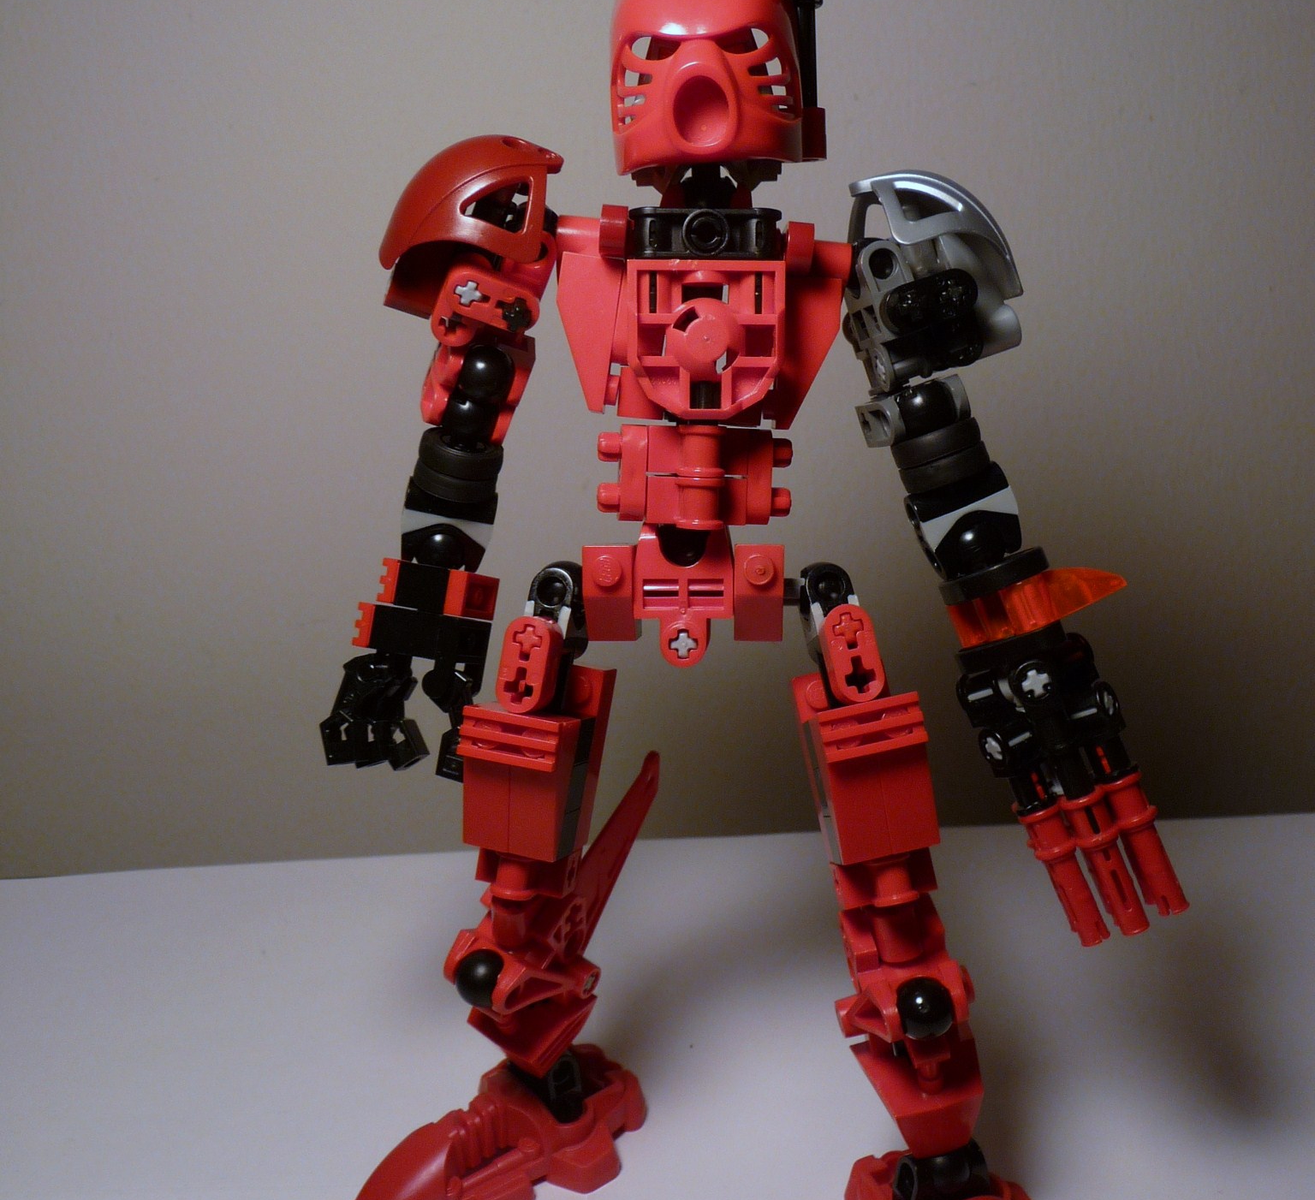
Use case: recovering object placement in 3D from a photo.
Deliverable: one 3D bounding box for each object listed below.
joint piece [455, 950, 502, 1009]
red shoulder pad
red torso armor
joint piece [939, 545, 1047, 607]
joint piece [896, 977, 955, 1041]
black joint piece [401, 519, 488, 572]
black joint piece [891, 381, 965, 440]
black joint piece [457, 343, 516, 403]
[{"bbox_3d":[-0.030,0.065,0.243,0.010,0.010,0.010,-2,16,1],"label":"joint piece"},{"bbox_3d":[-0.031,-0.066,0.233,0.027,0.022,0.022,-3,16,-16],"label":"red shoulder pad"},{"bbox_3d":[0.007,-0.027,0.234,0.045,0.071,0.033,1,14,-2],"label":"red torso armor"},{"bbox_3d":[0.051,-0.004,0.213,0.016,0.004,0.016,-16,0,-8],"label":"joint piece"},{"bbox_3d":[0.045,0.068,0.236,0.010,0.010,0.010,-4,16,-5],"label":"joint piece"},{"bbox_3d":[-0.036,-0.009,0.235,0.014,0.009,0.011,12,17,3],"label":"black joint piece"},{"bbox_3d":[0.042,-0.030,0.222,0.011,0.009,0.011,-16,6,-4],"label":"black joint piece"},{"bbox_3d":[-0.029,-0.038,0.239,0.010,0.010,0.010,13,18,2],"label":"black joint piece"}]

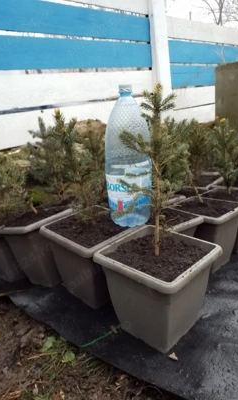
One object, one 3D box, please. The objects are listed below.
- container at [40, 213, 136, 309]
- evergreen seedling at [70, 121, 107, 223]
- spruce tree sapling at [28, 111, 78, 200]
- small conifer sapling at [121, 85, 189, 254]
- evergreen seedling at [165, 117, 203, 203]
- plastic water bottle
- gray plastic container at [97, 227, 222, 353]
[{"bbox_3d":[-0.061,0.152,0.819,0.196,0.192,0.196,18,29,42],"label":"container"},{"bbox_3d":[-0.072,-0.060,0.788,0.106,0.256,0.101,-3,20,0],"label":"evergreen seedling"},{"bbox_3d":[-0.224,-0.146,1.052,0.169,0.312,0.160,-3,20,0],"label":"spruce tree sapling"},{"bbox_3d":[0.070,-0.045,0.616,0.138,0.351,0.131,-3,20,0],"label":"small conifer sapling"},{"bbox_3d":[0.217,-0.127,1.065,0.143,0.298,0.136,-3,20,0],"label":"evergreen seedling"},{"bbox_3d":[0.023,-0.098,0.739,0.111,0.328,0.111,-3,20,0],"label":"plastic water bottle"},{"bbox_3d":[0.086,0.195,0.683,0.196,0.192,0.196,15,26,41],"label":"gray plastic container"}]

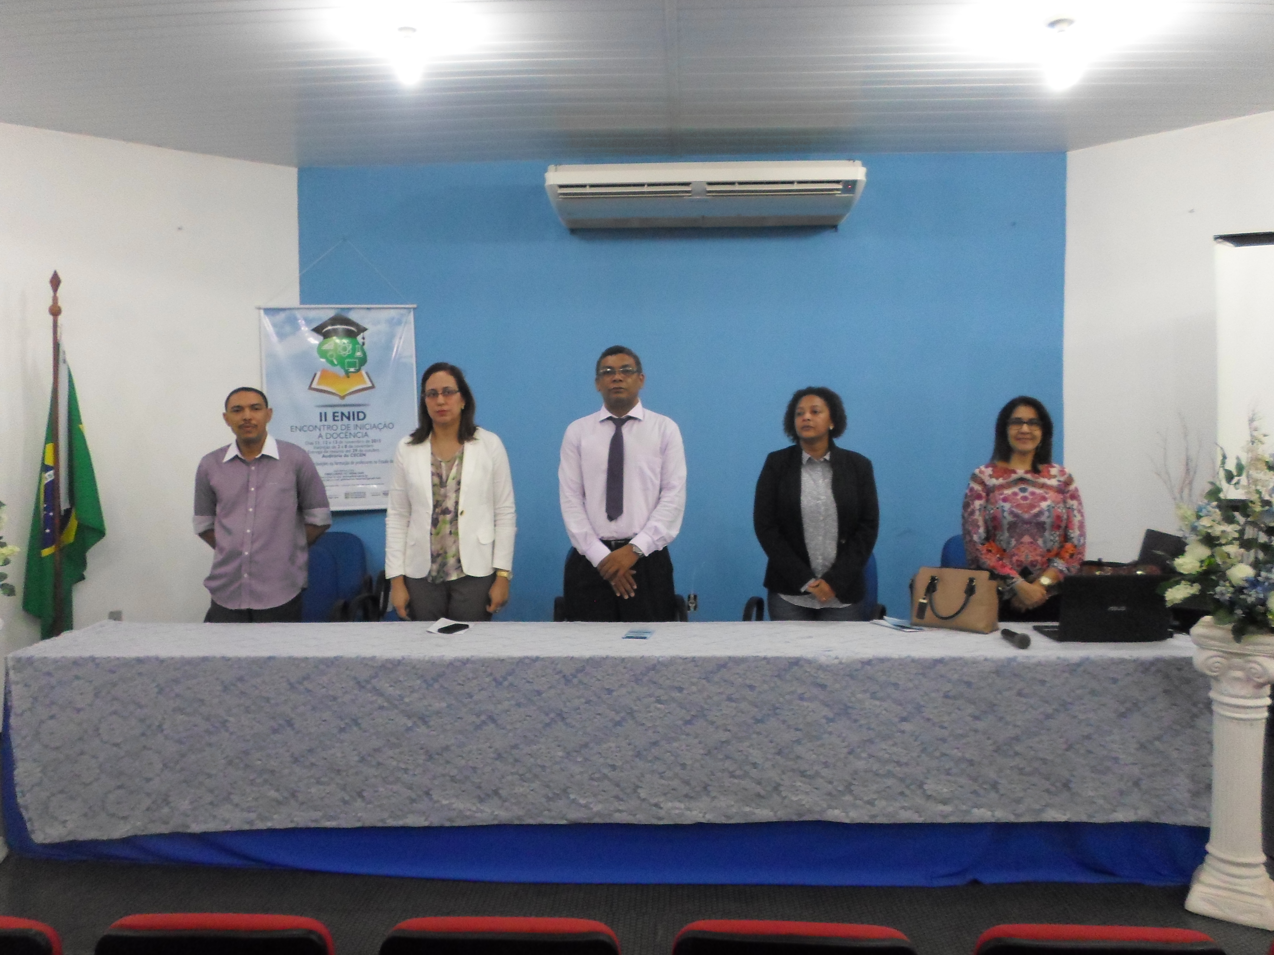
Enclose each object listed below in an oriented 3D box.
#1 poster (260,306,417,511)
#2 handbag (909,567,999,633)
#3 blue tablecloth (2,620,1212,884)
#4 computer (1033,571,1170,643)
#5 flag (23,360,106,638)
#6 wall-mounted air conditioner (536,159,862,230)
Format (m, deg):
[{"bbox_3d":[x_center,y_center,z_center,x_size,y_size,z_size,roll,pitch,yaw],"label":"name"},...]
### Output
[{"bbox_3d":[-1.786,-0.403,5.506,0.920,1.220,0.040,0,3,0],"label":"poster"},{"bbox_3d":[1.161,0.439,3.378,0.285,0.225,0.130,1,3,27],"label":"handbag"},{"bbox_3d":[-0.032,0.934,3.240,4.000,0.750,0.570,0,3,1],"label":"blue tablecloth"},{"bbox_3d":[1.616,0.436,3.219,0.380,0.240,0.320,0,3,1],"label":"computer"},{"bbox_3d":[-2.840,0.132,4.563,0.360,1.440,0.220,-1,3,-12],"label":"flag"},{"bbox_3d":[0.347,-1.537,5.034,1.650,0.210,0.680,0,3,3],"label":"wall-mounted air conditioner"}]

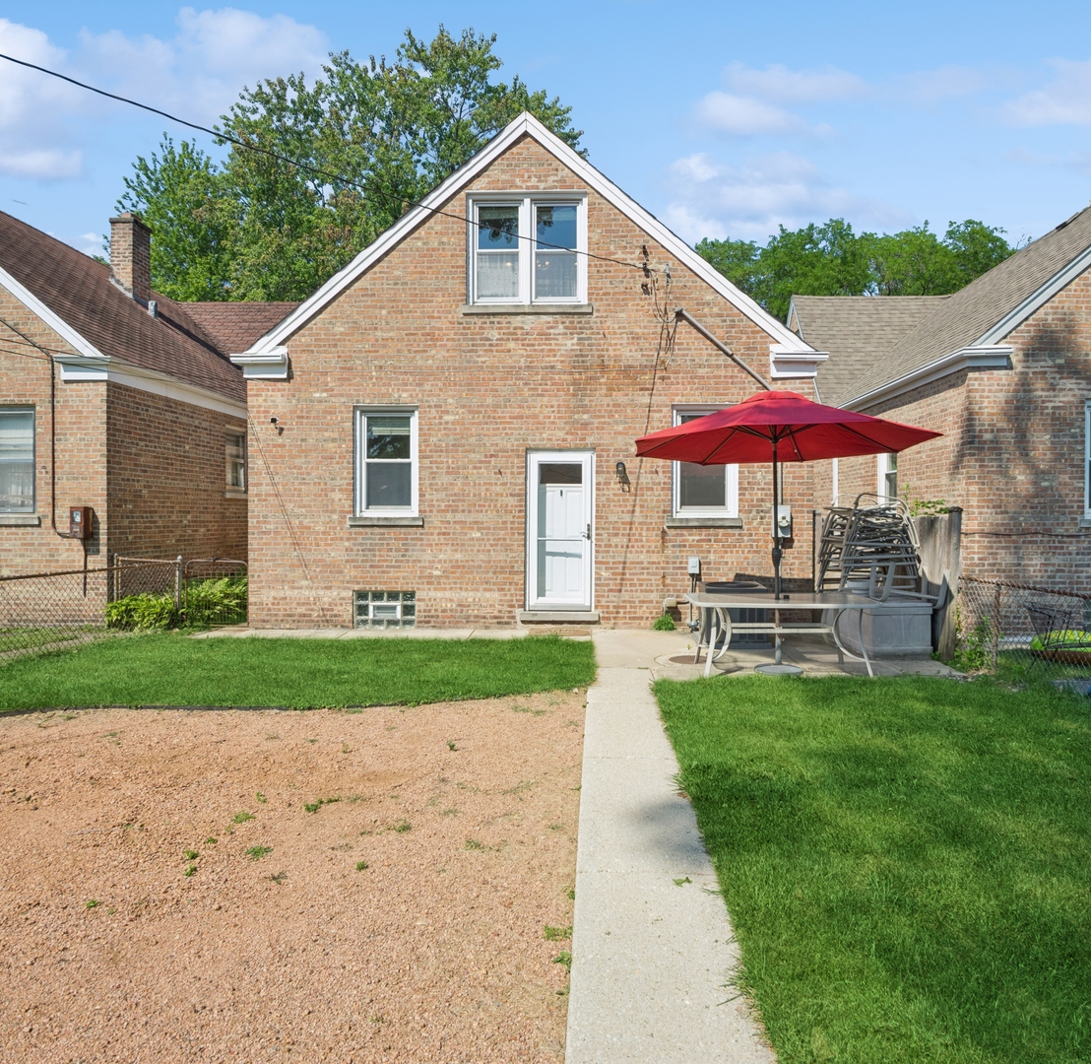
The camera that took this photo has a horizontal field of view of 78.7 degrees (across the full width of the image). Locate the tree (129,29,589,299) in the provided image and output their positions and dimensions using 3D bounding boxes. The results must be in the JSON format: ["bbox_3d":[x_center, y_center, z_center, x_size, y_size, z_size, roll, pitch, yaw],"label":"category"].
[{"bbox_3d":[-7.200,-8.500,24.500,16.500,19.600,15.500,0,0,2],"label":"tree"}]

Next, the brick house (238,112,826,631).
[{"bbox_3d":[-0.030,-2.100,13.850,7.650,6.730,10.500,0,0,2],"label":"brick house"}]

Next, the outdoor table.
[{"bbox_3d":[2.180,0.980,6.280,1.730,0.690,1.050,0,0,2],"label":"outdoor table"}]

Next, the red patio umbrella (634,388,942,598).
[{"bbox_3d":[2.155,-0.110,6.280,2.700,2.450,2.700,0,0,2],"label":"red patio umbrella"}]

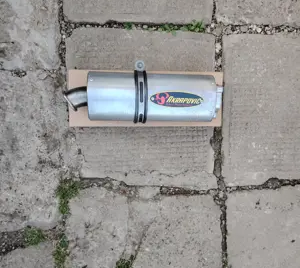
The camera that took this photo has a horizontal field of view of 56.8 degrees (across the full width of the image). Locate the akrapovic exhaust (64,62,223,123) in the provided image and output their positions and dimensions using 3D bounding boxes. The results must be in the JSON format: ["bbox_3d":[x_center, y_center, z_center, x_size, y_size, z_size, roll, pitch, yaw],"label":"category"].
[{"bbox_3d":[-0.019,-0.120,0.795,0.456,0.108,0.178,1,88,0],"label":"akrapovic exhaust"}]

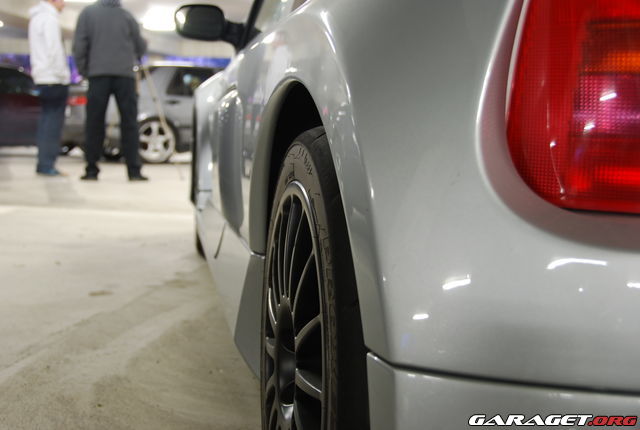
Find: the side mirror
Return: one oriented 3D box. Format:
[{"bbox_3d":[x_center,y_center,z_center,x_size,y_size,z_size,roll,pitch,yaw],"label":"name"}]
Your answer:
[{"bbox_3d":[-0.423,-0.681,2.900,0.182,0.122,0.100,-2,8,-15],"label":"side mirror"}]

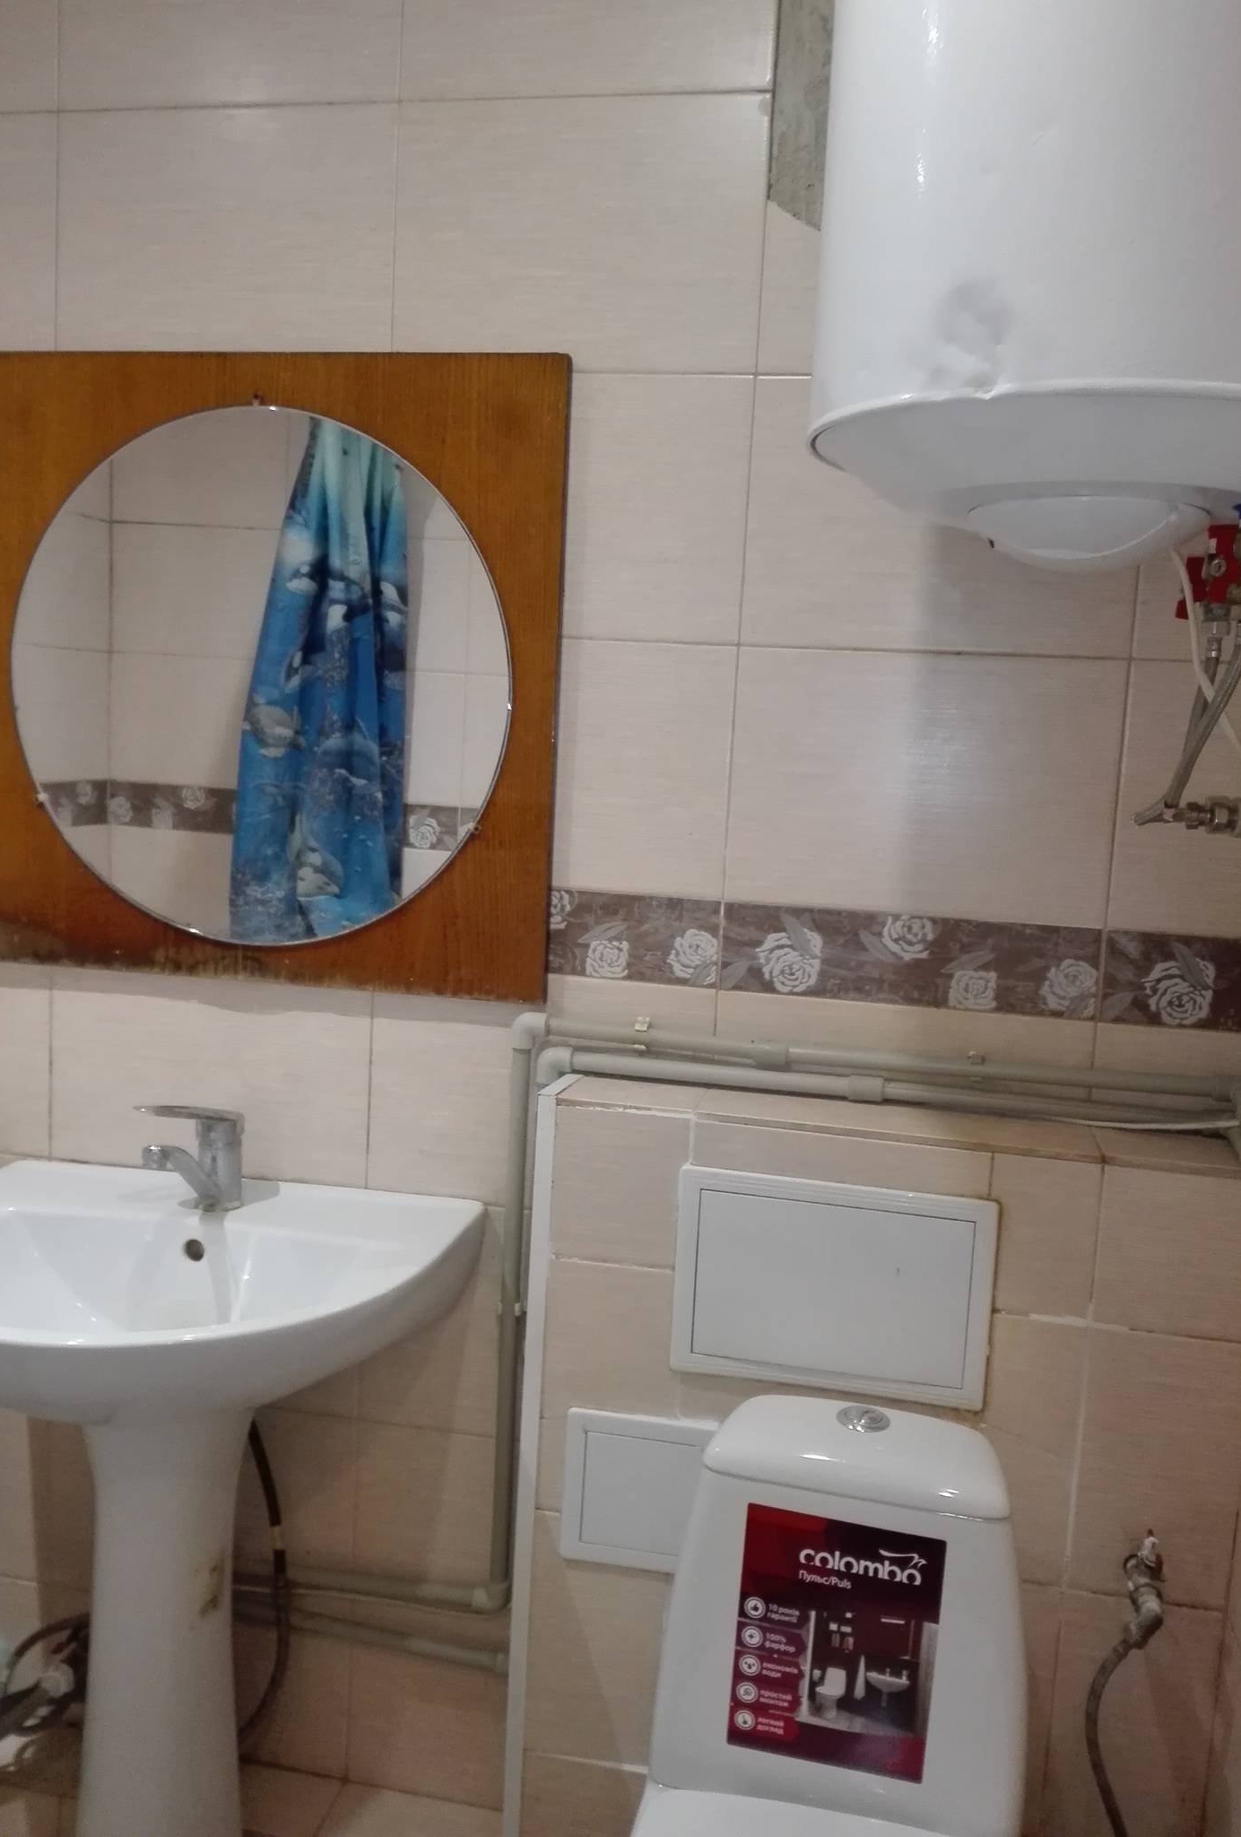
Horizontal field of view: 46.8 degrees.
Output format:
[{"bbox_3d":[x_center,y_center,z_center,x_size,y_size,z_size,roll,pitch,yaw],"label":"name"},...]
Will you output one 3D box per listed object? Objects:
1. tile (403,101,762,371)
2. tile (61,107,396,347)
[{"bbox_3d":[-0.046,-0.725,1.526,0.399,0.276,0.009,4,7,10],"label":"tile"},{"bbox_3d":[-0.441,-0.754,1.596,0.399,0.276,0.009,4,7,10],"label":"tile"}]

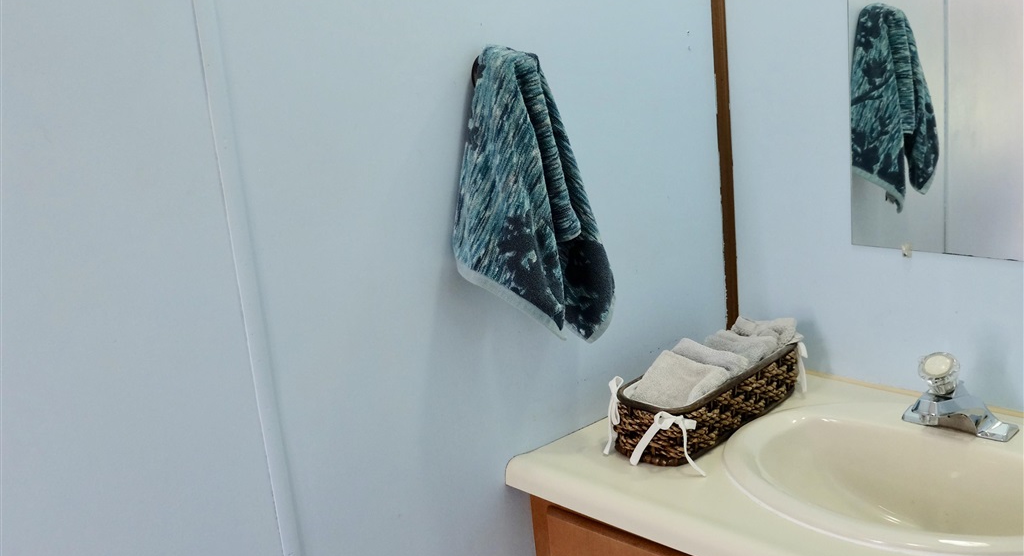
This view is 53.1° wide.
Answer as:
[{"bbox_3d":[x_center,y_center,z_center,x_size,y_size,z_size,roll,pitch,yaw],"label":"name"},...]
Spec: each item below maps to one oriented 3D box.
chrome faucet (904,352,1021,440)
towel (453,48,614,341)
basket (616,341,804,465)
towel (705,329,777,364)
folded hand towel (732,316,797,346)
[{"bbox_3d":[0.616,0.159,1.442,0.140,0.132,0.150,-18,19,-41],"label":"chrome faucet"},{"bbox_3d":[0.025,-0.100,1.405,0.285,0.427,0.118,-18,19,-41],"label":"towel"},{"bbox_3d":[0.314,0.179,1.617,0.148,0.083,0.385,7,19,41],"label":"basket"},{"bbox_3d":[0.365,0.134,1.670,0.115,0.076,0.090,7,19,41],"label":"towel"},{"bbox_3d":[0.417,0.105,1.720,0.115,0.078,0.085,7,19,41],"label":"folded hand towel"}]

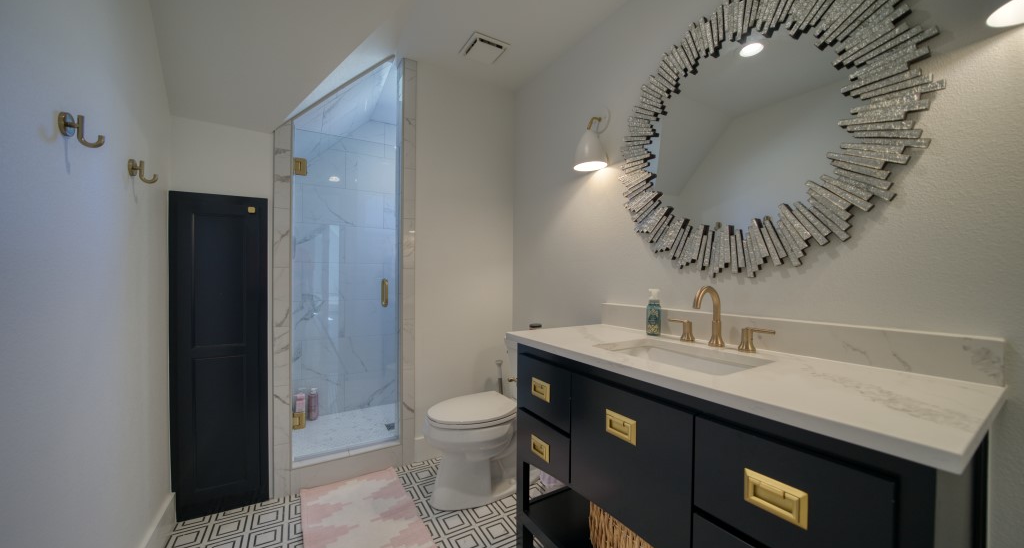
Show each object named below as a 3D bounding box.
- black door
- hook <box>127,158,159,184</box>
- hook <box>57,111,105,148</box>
[{"bbox_3d":[-1.476,0.401,1.746,0.382,1.599,0.034,0,-1,-28],"label":"black door"},{"bbox_3d":[-1.333,-0.371,1.242,0.069,0.081,0.066,0,-1,-31],"label":"hook"},{"bbox_3d":[-1.166,-0.392,0.933,0.071,0.090,0.064,0,0,-31],"label":"hook"}]

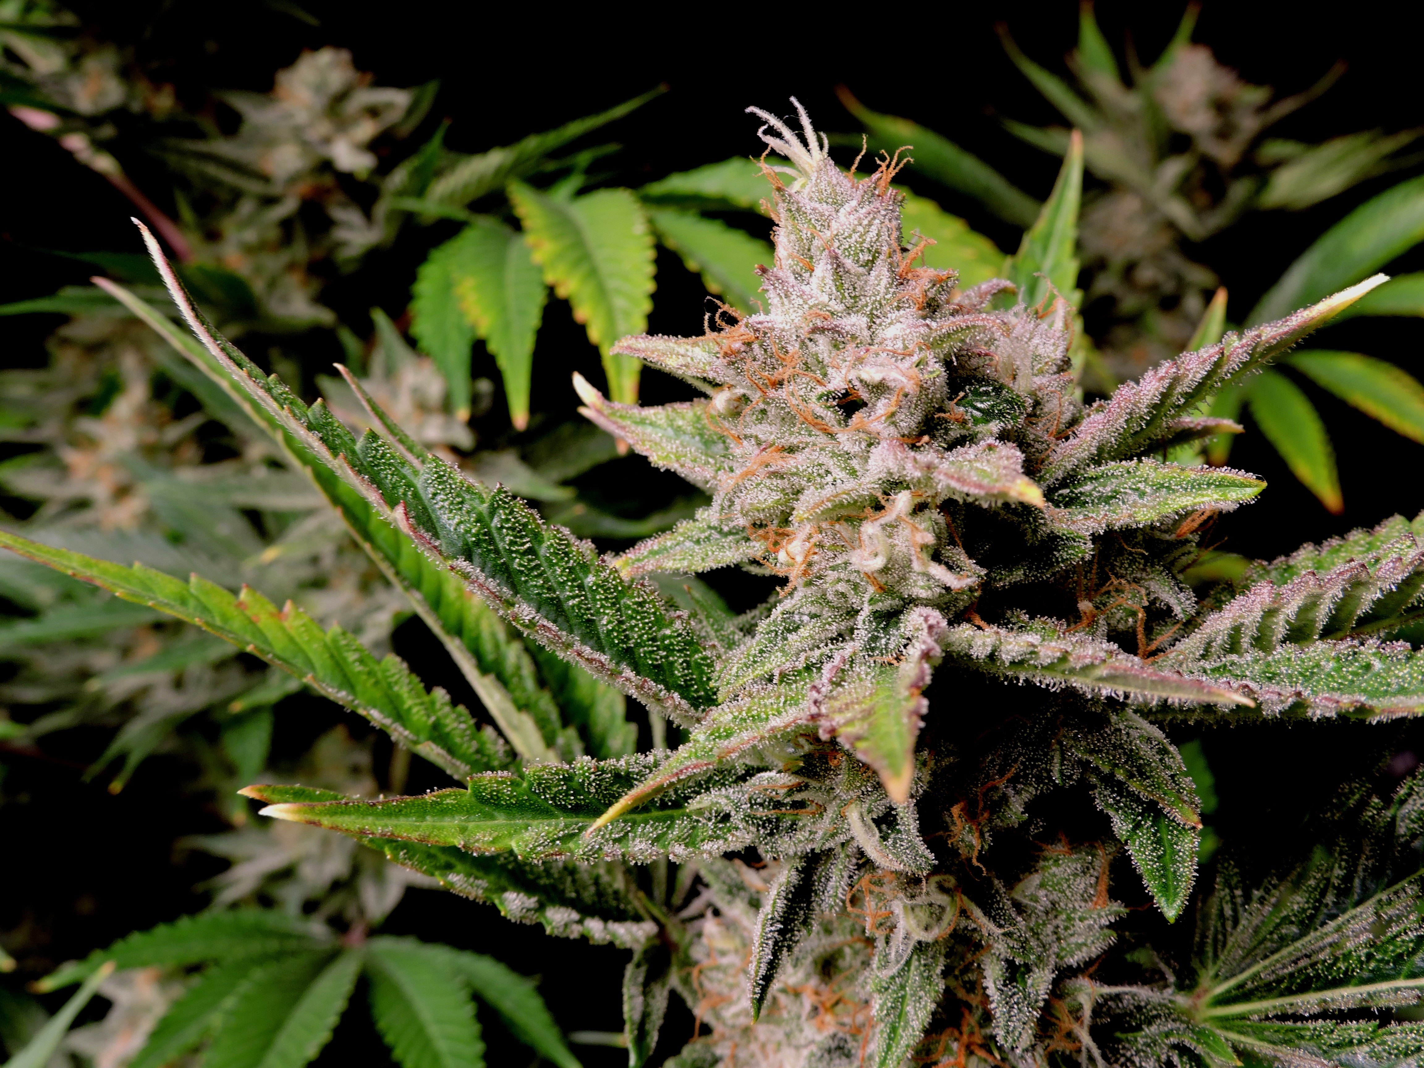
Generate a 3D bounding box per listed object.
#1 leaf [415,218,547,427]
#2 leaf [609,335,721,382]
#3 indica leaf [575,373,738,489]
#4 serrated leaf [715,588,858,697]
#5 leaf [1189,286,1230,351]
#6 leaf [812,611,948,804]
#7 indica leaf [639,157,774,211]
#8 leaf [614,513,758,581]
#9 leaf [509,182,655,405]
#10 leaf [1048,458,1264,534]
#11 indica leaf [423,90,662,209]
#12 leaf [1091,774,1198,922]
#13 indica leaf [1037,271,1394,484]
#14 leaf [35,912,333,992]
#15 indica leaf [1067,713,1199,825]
[{"bbox_3d":[-0.058,-0.053,0.415,0.034,0.057,0.018,-3,-20,-1],"label":"leaf"},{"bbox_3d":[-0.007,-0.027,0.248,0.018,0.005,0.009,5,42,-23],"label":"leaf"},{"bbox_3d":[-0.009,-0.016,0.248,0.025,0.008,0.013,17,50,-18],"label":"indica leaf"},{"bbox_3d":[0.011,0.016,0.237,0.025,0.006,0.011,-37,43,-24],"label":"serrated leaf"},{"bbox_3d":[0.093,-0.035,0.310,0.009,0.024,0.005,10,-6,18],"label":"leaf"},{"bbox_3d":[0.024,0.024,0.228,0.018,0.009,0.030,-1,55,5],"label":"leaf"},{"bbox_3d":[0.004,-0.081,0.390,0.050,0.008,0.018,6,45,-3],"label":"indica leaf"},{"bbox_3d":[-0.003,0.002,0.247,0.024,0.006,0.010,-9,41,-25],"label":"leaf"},{"bbox_3d":[-0.029,-0.052,0.380,0.026,0.064,0.012,-10,-18,-6],"label":"leaf"},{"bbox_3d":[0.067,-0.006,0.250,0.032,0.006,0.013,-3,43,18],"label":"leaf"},{"bbox_3d":[-0.044,-0.101,0.430,0.072,0.009,0.016,-27,34,6],"label":"indica leaf"},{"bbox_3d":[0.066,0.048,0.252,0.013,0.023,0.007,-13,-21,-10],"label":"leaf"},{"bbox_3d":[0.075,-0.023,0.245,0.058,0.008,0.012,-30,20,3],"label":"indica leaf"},{"bbox_3d":[-0.127,0.102,0.398,0.066,0.014,0.019,-1,29,-13],"label":"leaf"},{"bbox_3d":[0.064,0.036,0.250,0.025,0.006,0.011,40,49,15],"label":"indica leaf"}]

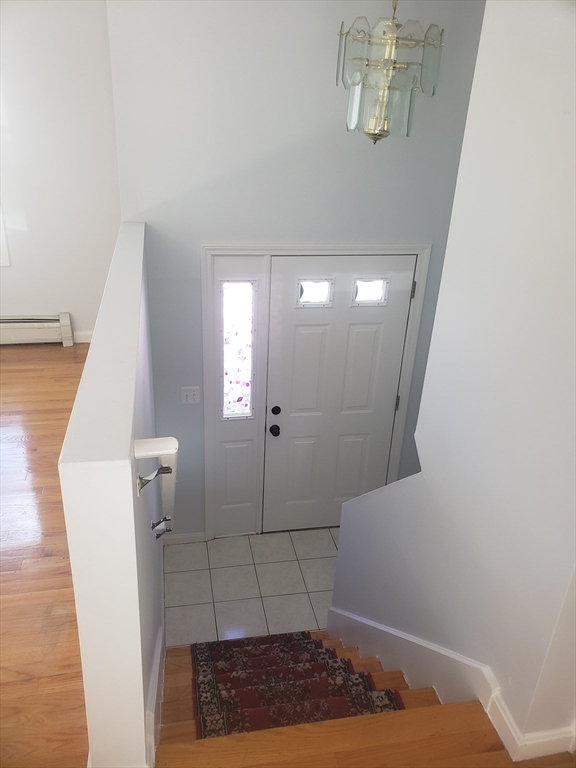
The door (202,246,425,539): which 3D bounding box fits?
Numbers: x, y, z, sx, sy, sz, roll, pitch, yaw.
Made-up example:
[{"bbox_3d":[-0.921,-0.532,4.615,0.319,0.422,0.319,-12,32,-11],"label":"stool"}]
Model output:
[{"bbox_3d":[0.143,0.143,3.874,1.390,2.100,0.085,-2,24,-11],"label":"door"}]

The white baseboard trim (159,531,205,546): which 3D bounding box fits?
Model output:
[{"bbox_3d":[-0.732,1.101,4.108,0.300,0.085,0.018,-2,24,-11],"label":"white baseboard trim"}]

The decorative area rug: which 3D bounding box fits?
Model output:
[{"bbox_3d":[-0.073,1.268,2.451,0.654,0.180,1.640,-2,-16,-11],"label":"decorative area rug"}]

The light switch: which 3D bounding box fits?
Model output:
[{"bbox_3d":[-0.618,0.079,3.675,0.116,0.117,0.015,-2,24,-11],"label":"light switch"}]

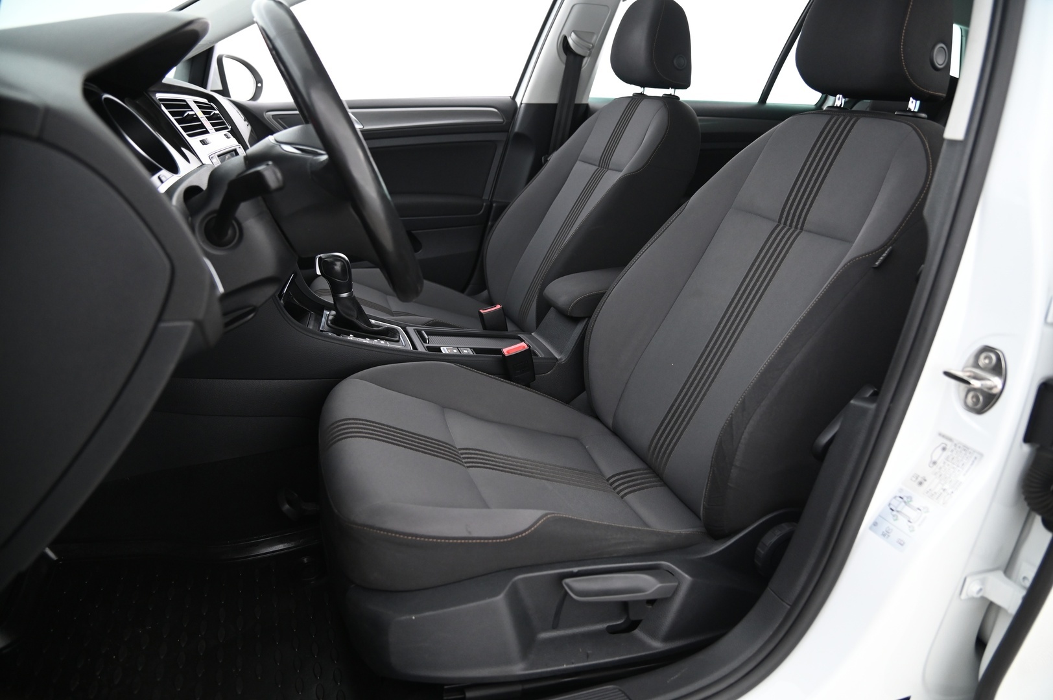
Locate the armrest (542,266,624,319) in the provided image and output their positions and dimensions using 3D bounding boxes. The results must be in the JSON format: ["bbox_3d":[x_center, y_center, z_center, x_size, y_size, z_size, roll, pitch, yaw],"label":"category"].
[{"bbox_3d":[0.182,-0.126,1.423,0.310,0.075,0.160,-7,22,-16],"label":"armrest"}]

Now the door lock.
[{"bbox_3d":[0.439,0.028,0.685,0.036,0.068,0.048,-11,17,-31],"label":"door lock"}]

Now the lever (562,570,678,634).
[{"bbox_3d":[0.118,0.314,0.881,0.147,0.070,0.042,3,19,-20],"label":"lever"}]

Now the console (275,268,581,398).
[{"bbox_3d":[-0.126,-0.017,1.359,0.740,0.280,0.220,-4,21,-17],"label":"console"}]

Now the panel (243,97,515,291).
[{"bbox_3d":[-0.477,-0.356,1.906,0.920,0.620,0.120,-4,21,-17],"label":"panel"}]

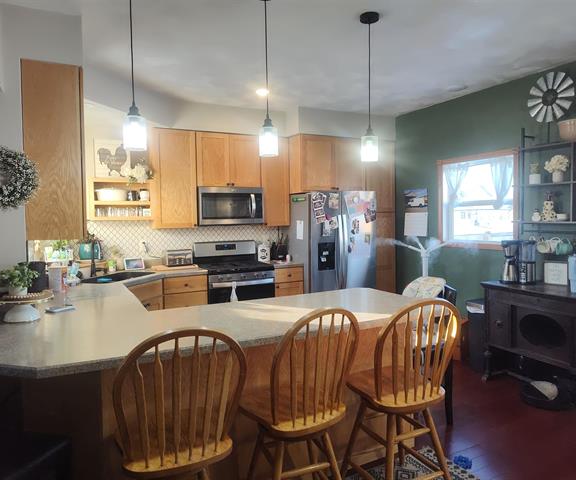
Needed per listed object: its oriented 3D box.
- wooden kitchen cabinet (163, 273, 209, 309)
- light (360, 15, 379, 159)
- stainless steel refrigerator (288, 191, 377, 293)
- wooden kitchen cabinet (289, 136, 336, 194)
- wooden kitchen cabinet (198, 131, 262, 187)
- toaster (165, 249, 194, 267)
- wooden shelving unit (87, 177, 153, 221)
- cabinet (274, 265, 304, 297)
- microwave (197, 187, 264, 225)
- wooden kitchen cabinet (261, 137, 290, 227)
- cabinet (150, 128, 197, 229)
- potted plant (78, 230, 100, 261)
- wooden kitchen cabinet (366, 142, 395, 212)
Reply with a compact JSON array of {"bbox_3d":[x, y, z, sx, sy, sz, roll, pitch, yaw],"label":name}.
[{"bbox_3d":[-1.178,0.804,4.655,0.460,0.876,0.610,-2,3,-26],"label":"wooden kitchen cabinet"},{"bbox_3d":[0.519,-0.950,2.679,0.119,0.911,0.119,-1,3,0],"label":"light"},{"bbox_3d":[0.504,0.298,5.314,0.917,1.760,0.815,-3,3,-27],"label":"stainless steel refrigerator"},{"bbox_3d":[0.223,-0.900,5.265,0.467,0.664,0.620,-2,3,-26],"label":"wooden kitchen cabinet"},{"bbox_3d":[-0.724,-0.895,4.918,0.759,0.586,0.352,-3,3,-27],"label":"wooden kitchen cabinet"},{"bbox_3d":[-1.225,0.196,4.760,0.278,0.170,0.240,-2,3,-26],"label":"toaster"},{"bbox_3d":[-1.790,-0.424,4.519,0.660,0.445,0.240,-2,3,-26],"label":"wooden shelving unit"},{"bbox_3d":[-0.120,0.747,5.129,0.369,0.905,0.634,-3,3,-27],"label":"cabinet"},{"bbox_3d":[-0.704,-0.386,4.923,0.759,0.412,0.402,-3,3,-27],"label":"microwave"},{"bbox_3d":[-0.211,-0.697,5.224,0.365,1.051,0.330,-2,3,-26],"label":"wooden kitchen cabinet"},{"bbox_3d":[-1.273,-0.654,4.710,0.467,1.051,0.330,-2,3,-26],"label":"cabinet"},{"bbox_3d":[-2.010,0.060,4.313,0.200,0.295,0.190,-2,3,-26],"label":"potted plant"},{"bbox_3d":[1.041,-0.810,5.665,0.462,0.912,0.620,-2,3,-26],"label":"wooden kitchen cabinet"}]

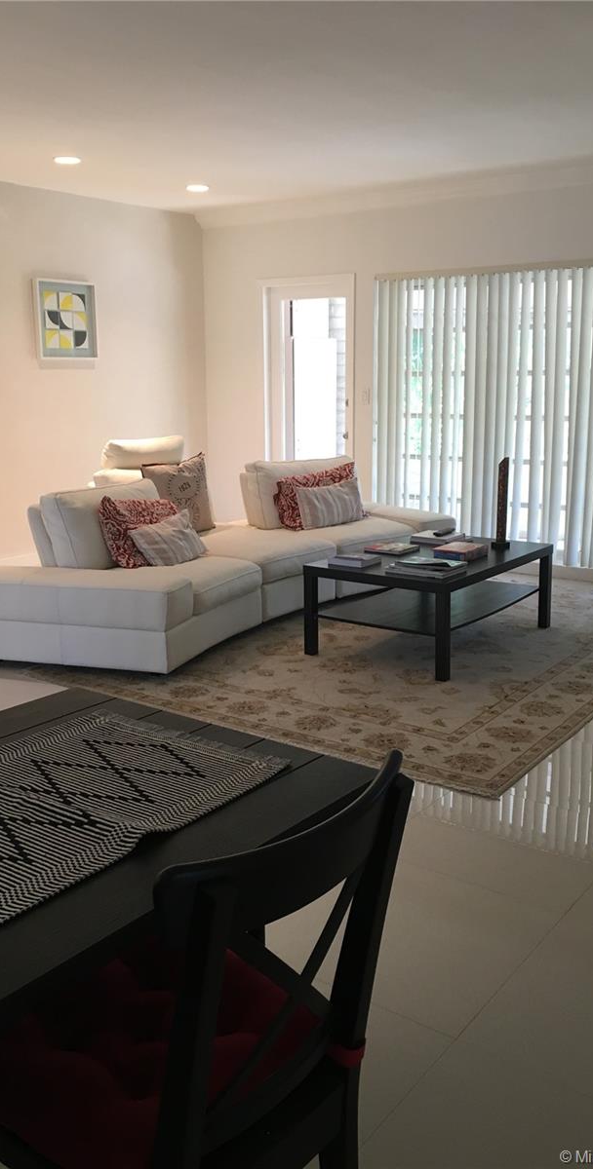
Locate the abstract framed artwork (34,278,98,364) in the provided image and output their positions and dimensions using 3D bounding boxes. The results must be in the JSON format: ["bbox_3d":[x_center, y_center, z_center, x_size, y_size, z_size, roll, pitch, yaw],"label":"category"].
[{"bbox_3d":[-1.588,-1.825,6.781,0.045,0.519,0.513,9,15,36],"label":"abstract framed artwork"}]

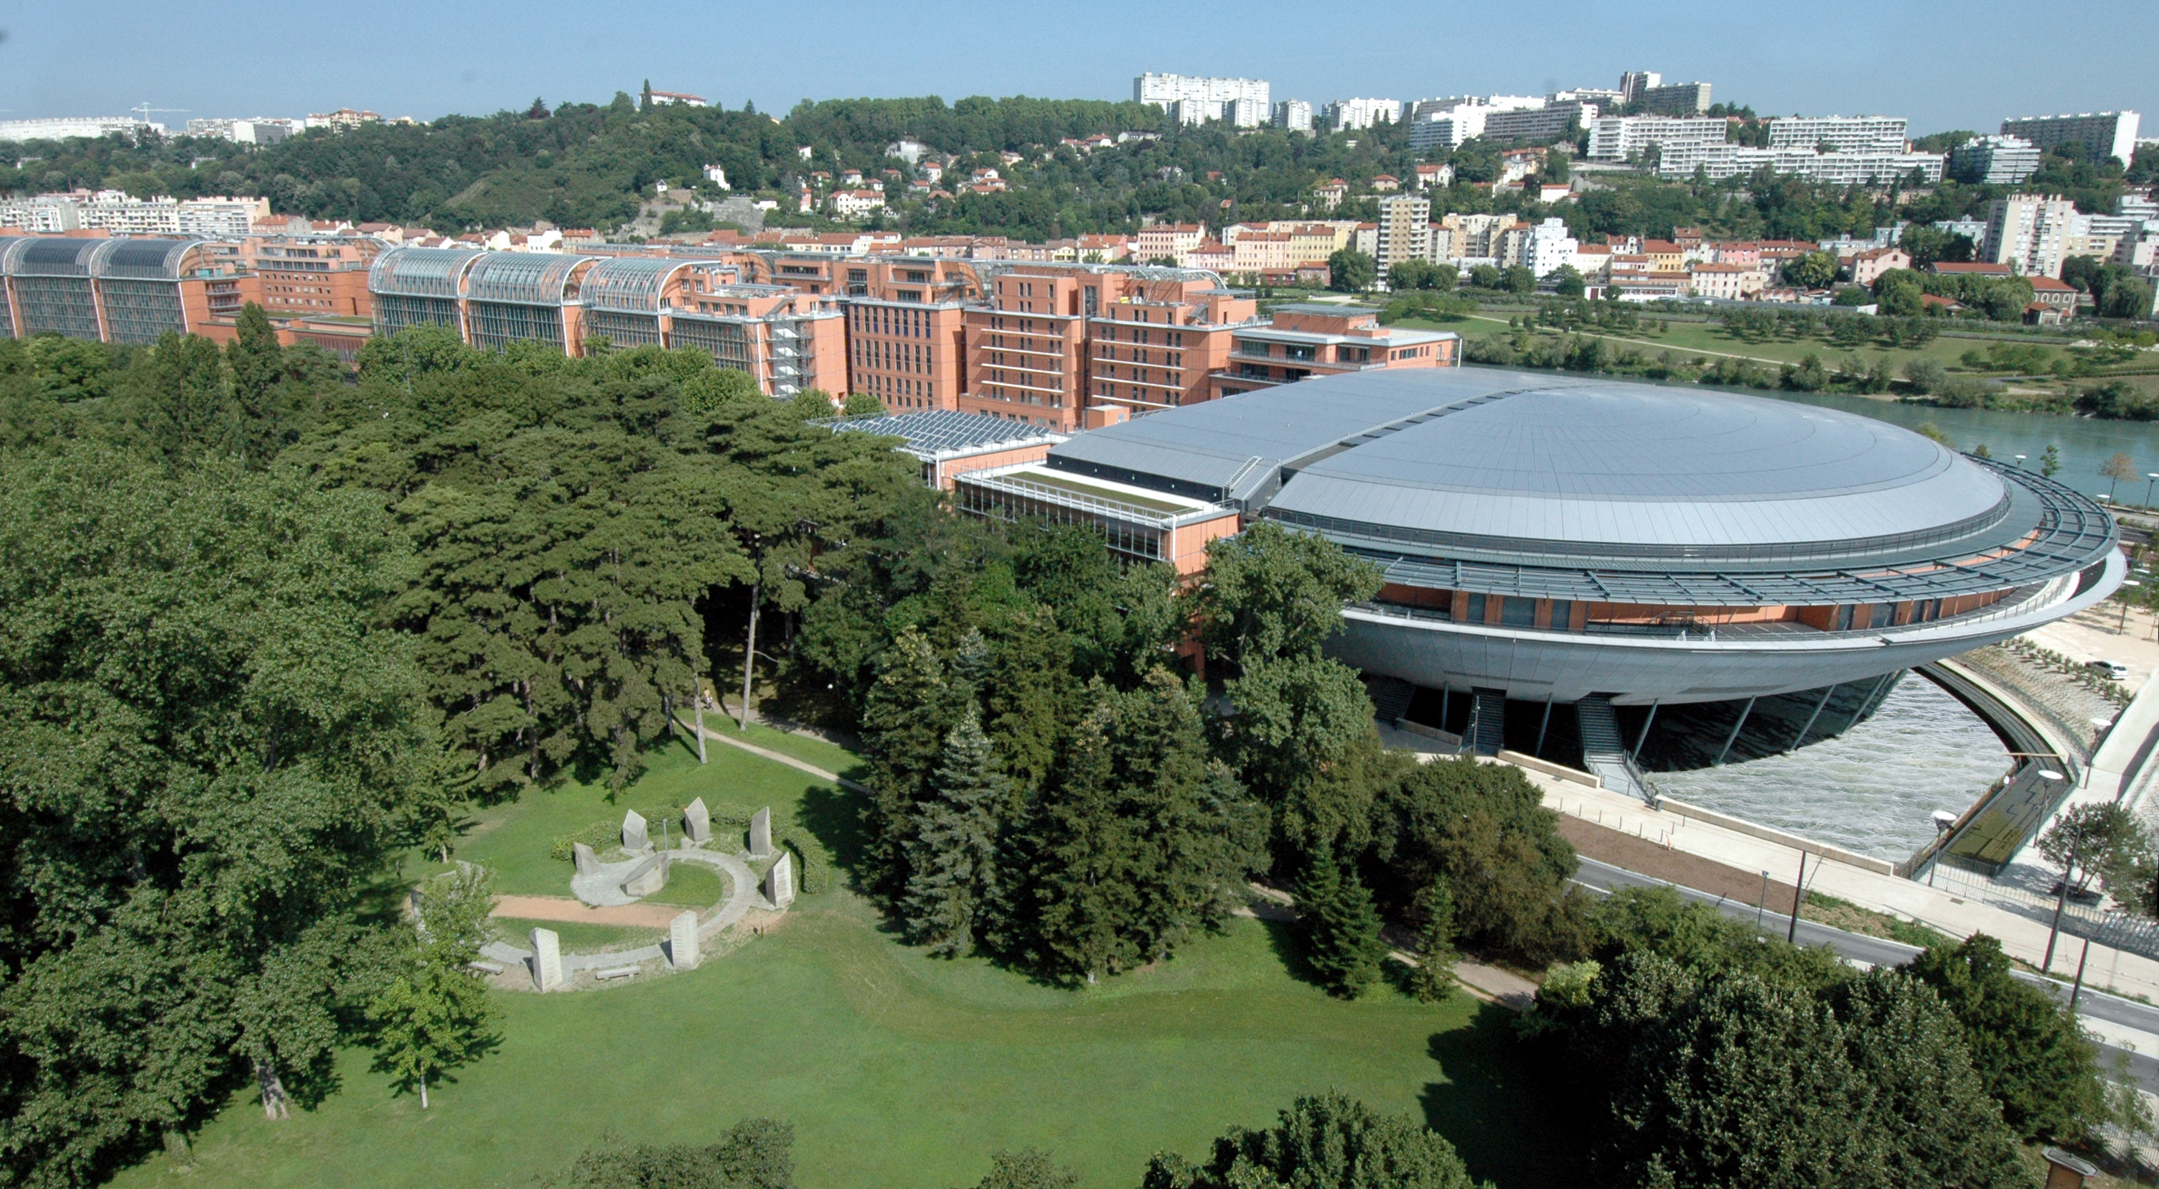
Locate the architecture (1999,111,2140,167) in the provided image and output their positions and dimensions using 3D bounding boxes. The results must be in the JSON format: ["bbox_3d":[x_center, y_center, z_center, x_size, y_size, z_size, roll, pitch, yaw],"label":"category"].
[{"bbox_3d":[597.520,-272.680,762.000,13.500,32.000,74.000,-2,16,-8],"label":"architecture"}]

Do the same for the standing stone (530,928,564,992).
[{"bbox_3d":[-27.182,18.190,63.963,0.950,3.600,1.150,14,22,38],"label":"standing stone"}]

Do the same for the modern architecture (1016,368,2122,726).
[{"bbox_3d":[42.044,-7.942,122.855,93.668,23.235,93.668,6,18,18],"label":"modern architecture"}]

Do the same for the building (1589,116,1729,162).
[{"bbox_3d":[292.710,-231.350,640.000,63.000,22.000,14.000,2,16,6],"label":"building"}]

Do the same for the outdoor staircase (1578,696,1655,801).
[{"bbox_3d":[42.385,11.895,99.279,3.100,3.300,13.300,3,17,10],"label":"outdoor staircase"}]

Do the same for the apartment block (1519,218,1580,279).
[{"bbox_3d":[201.360,-147.140,538.000,18.500,26.000,13.500,-1,16,-4],"label":"apartment block"}]

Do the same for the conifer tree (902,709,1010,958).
[{"bbox_3d":[-6.451,12.276,66.432,5.400,13.300,5.400,0,17,0],"label":"conifer tree"}]

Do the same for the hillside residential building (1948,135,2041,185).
[{"bbox_3d":[439.140,-208.490,605.000,24.000,22.000,23.000,-2,16,-6],"label":"hillside residential building"}]

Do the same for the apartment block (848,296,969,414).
[{"bbox_3d":[-29.920,-44.588,240.637,24.000,23.000,12.000,13,22,37],"label":"apartment block"}]

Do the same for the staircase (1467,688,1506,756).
[{"bbox_3d":[33.544,10.443,103.836,2.800,3.600,6.200,6,18,20],"label":"staircase"}]

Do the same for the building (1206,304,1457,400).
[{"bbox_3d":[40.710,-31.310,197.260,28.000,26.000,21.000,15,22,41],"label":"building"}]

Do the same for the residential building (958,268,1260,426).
[{"bbox_3d":[5.214,-44.388,233.362,59.677,31.500,18.000,14,22,40],"label":"residential building"}]

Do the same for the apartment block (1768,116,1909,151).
[{"bbox_3d":[405.416,-244.986,672.000,67.000,18.500,12.000,3,17,12],"label":"apartment block"}]

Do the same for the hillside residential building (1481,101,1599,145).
[{"bbox_3d":[297.348,-302.613,813.432,14.000,21.000,77.000,-10,20,-28],"label":"hillside residential building"}]

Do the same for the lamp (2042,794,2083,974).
[{"bbox_3d":[55.126,16.943,70.531,0.350,9.800,0.350,0,17,0],"label":"lamp"}]

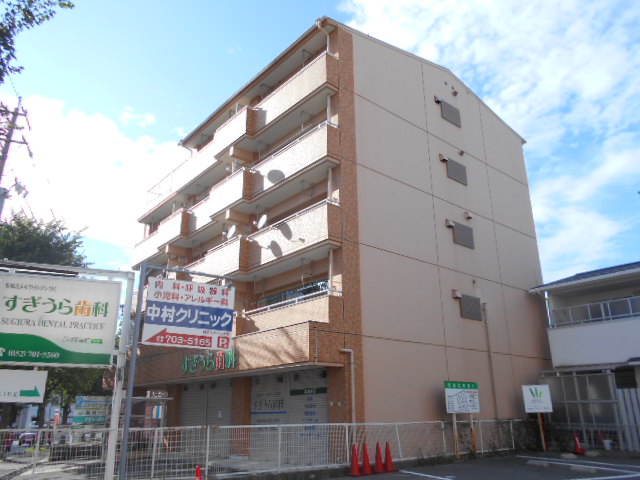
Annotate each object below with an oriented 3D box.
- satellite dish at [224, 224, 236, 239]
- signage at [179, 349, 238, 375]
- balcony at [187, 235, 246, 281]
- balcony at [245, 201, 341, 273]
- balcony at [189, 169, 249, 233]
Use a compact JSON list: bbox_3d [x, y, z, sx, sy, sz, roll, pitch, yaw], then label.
[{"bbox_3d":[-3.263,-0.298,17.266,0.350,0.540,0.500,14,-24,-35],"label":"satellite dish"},{"bbox_3d":[-3.971,4.301,16.867,0.120,0.680,3.970,15,-24,-37],"label":"signage"},{"bbox_3d":[-4.118,1.302,19.475,1.250,1.430,5.300,15,-24,-37],"label":"balcony"},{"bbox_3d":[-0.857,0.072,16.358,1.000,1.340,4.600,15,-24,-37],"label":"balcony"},{"bbox_3d":[-4.109,-1.348,20.442,1.270,1.470,5.350,15,-24,-37],"label":"balcony"}]

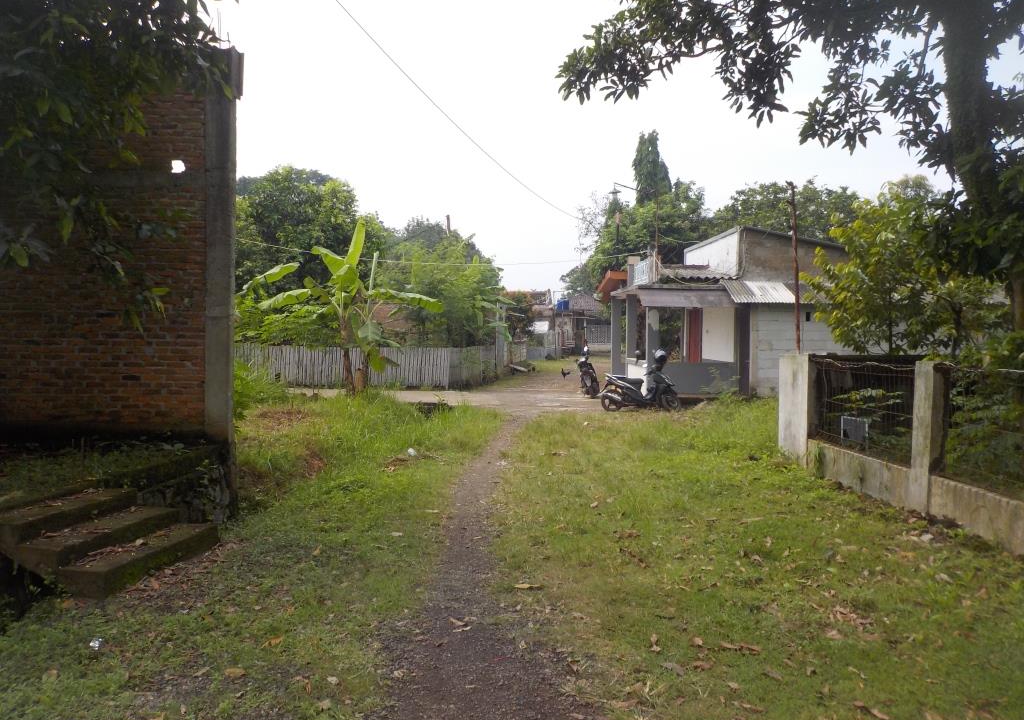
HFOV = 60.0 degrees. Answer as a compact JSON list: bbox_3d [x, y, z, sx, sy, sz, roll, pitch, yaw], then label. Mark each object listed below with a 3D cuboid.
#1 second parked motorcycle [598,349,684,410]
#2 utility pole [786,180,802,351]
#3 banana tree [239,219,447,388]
[{"bbox_3d":[2.805,0.446,19.300,1.850,1.300,0.700,0,1,-3],"label":"second parked motorcycle"},{"bbox_3d":[3.796,-0.538,11.800,0.130,3.700,0.120,-3,1,0],"label":"utility pole"},{"bbox_3d":[-4.450,-1.405,23.300,5.200,4.650,4.200,0,1,0],"label":"banana tree"}]

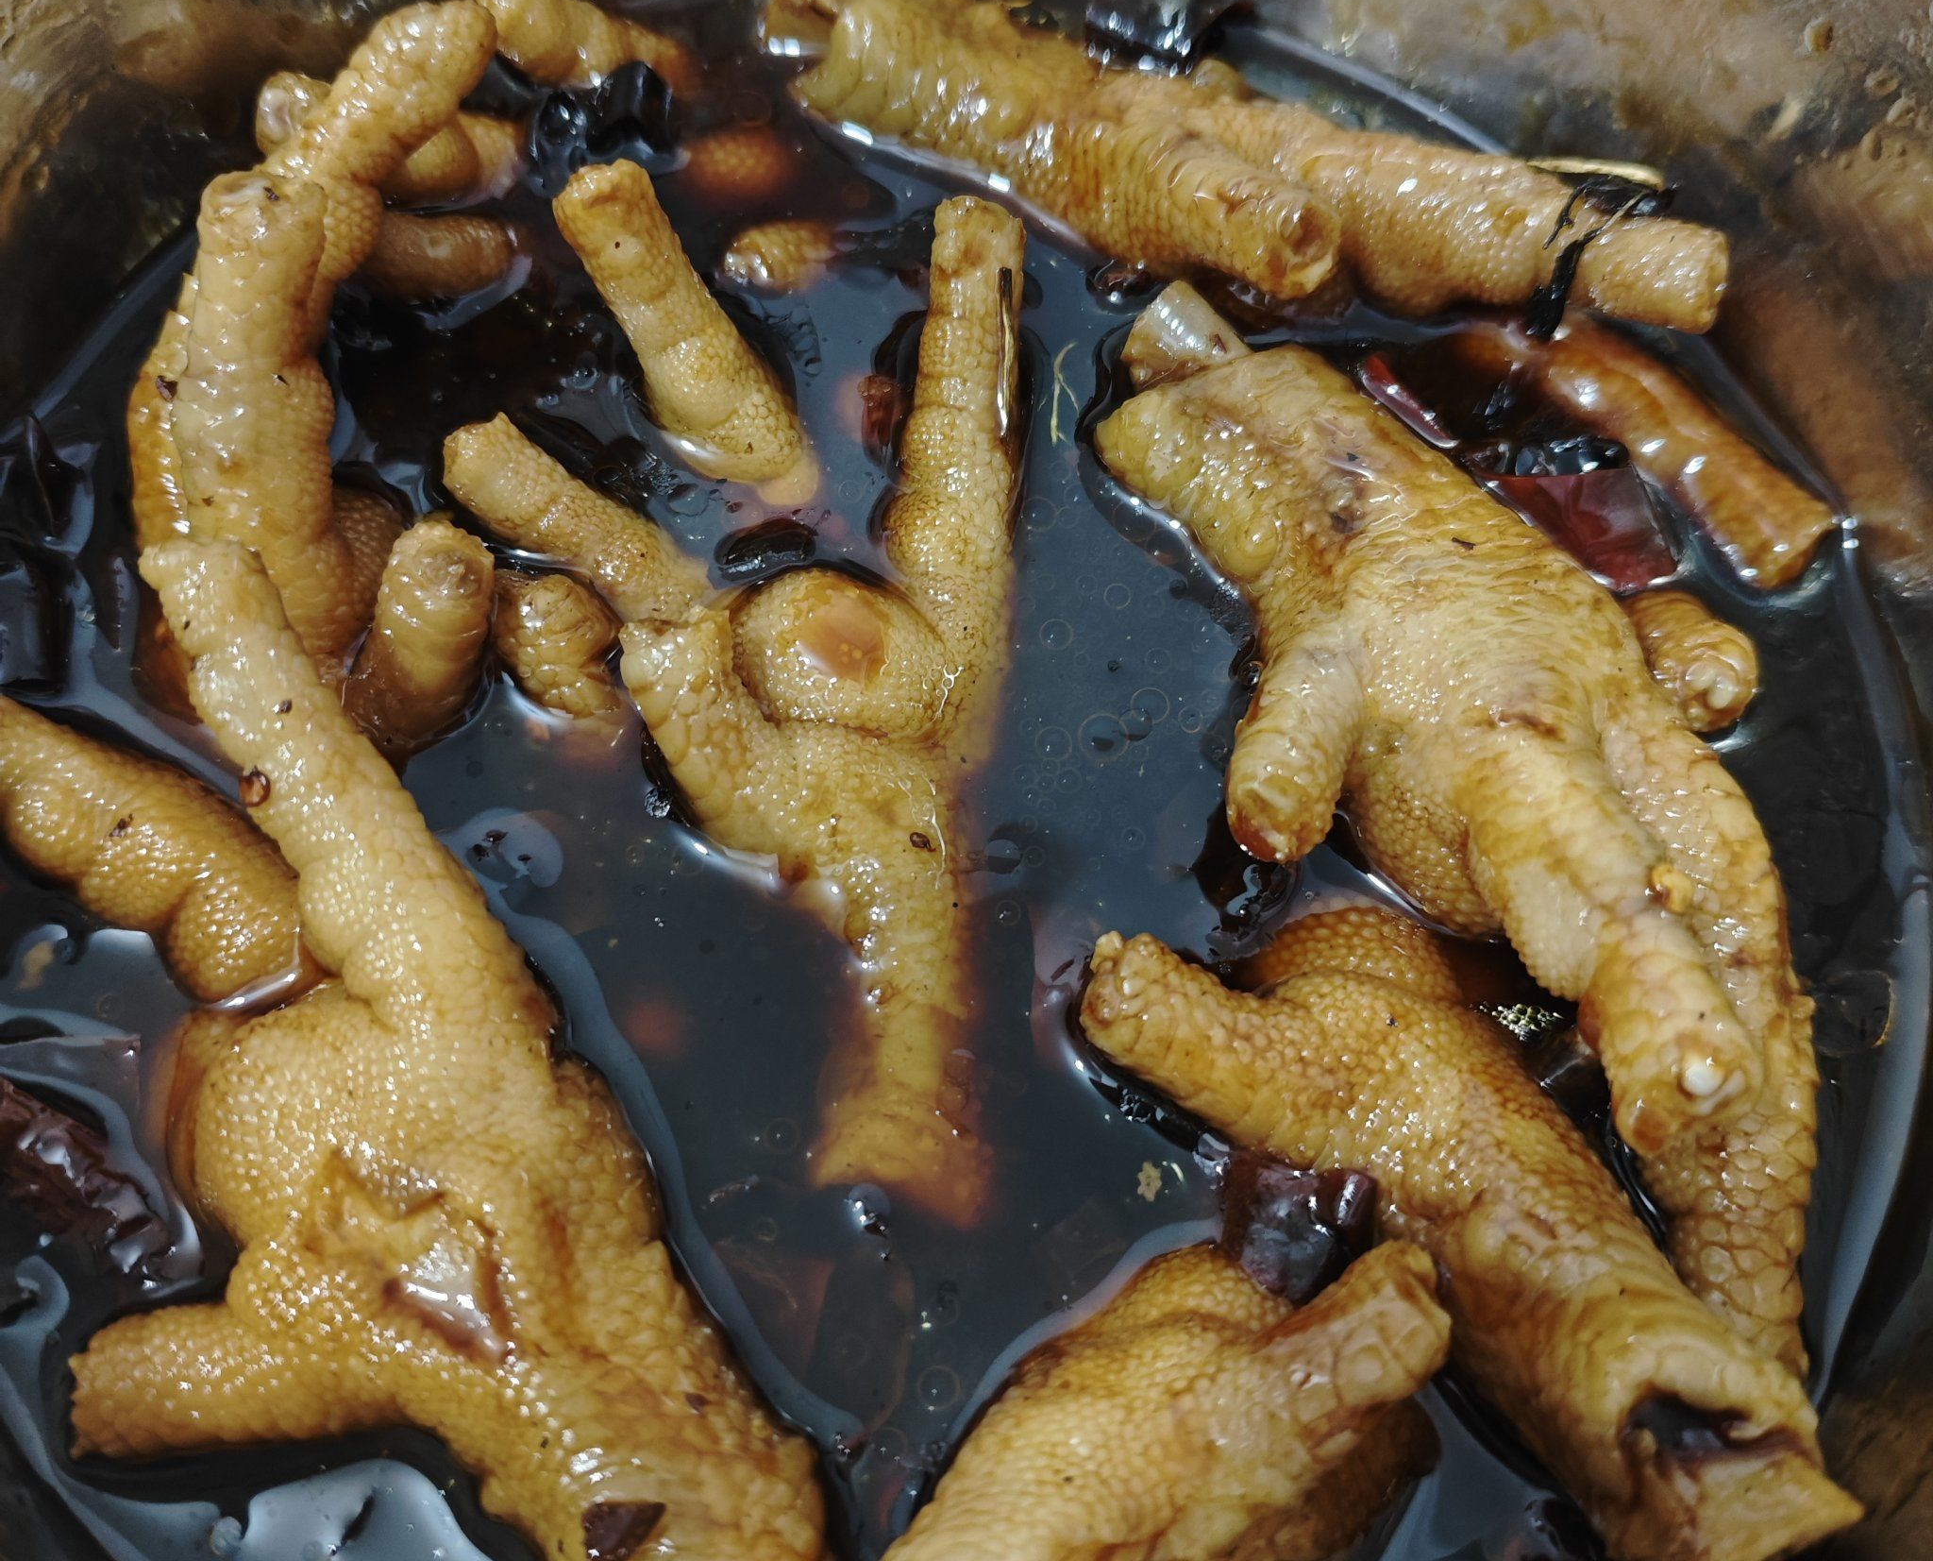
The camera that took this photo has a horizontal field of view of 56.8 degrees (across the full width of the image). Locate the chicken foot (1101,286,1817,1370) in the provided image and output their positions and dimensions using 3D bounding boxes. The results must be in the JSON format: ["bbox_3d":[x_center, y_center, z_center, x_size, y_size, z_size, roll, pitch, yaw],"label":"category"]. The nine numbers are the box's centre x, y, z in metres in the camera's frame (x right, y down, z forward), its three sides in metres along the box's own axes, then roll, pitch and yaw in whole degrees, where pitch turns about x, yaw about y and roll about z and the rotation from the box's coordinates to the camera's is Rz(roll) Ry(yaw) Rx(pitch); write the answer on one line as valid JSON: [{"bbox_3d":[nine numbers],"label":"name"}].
[{"bbox_3d":[0.053,-0.002,0.179,0.053,0.036,0.122,-25,70,-12],"label":"chicken foot"}]

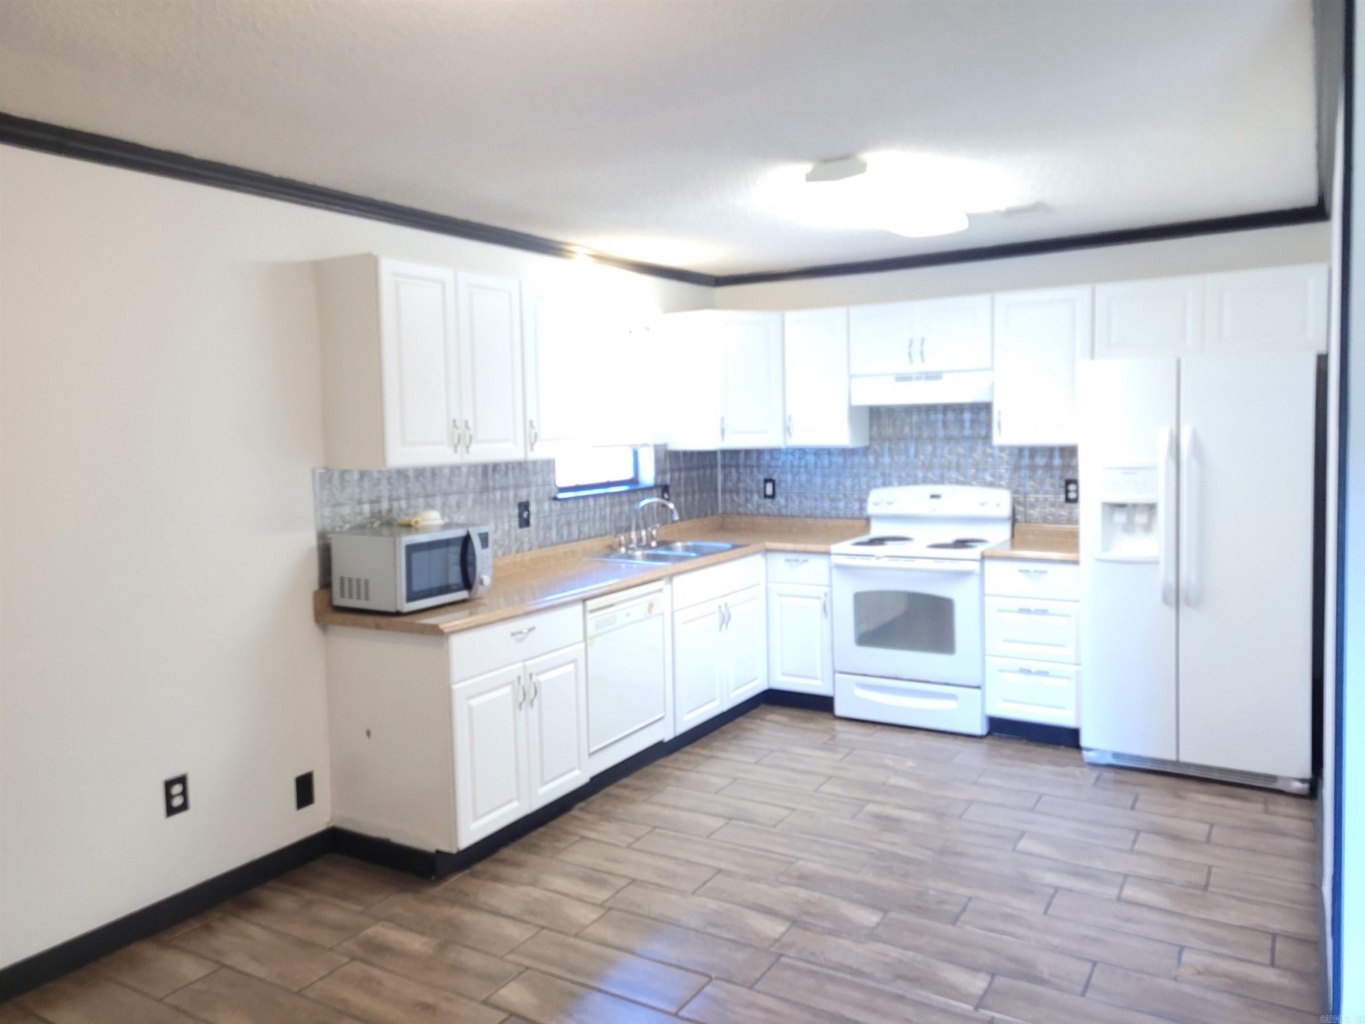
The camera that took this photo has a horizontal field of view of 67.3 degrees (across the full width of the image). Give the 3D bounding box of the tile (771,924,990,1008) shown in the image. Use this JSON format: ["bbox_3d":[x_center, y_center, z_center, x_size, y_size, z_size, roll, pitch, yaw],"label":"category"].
[{"bbox_3d":[0.560,1.293,2.936,0.605,0.010,0.198,2,6,32],"label":"tile"}]

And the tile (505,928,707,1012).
[{"bbox_3d":[-0.222,1.315,2.946,0.605,0.010,0.198,2,6,32],"label":"tile"}]

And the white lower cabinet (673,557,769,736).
[{"bbox_3d":[-0.042,0.617,5.230,0.602,0.780,0.922,2,6,32],"label":"white lower cabinet"}]

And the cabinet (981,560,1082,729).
[{"bbox_3d":[1.792,0.588,5.072,0.437,0.762,0.613,1,5,31],"label":"cabinet"}]

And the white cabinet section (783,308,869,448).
[{"bbox_3d":[0.810,-0.738,5.723,0.376,0.741,0.311,1,5,31],"label":"white cabinet section"}]

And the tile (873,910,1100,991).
[{"bbox_3d":[0.861,1.272,2.978,0.600,0.010,0.200,1,6,31],"label":"tile"}]

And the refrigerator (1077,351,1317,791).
[{"bbox_3d":[2.309,0.219,4.589,0.878,1.777,0.790,1,5,31],"label":"refrigerator"}]

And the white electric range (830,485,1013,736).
[{"bbox_3d":[1.247,0.465,5.267,0.761,1.170,0.650,2,6,32],"label":"white electric range"}]

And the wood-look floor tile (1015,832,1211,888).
[{"bbox_3d":[1.480,1.207,3.553,0.600,0.010,0.200,1,6,31],"label":"wood-look floor tile"}]

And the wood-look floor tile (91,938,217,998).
[{"bbox_3d":[-1.546,1.333,3.004,0.380,0.010,0.200,1,6,31],"label":"wood-look floor tile"}]

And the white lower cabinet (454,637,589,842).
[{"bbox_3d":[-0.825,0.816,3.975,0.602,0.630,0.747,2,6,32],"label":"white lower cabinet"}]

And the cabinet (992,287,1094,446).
[{"bbox_3d":[1.823,-0.717,5.100,0.461,0.737,0.324,1,5,31],"label":"cabinet"}]

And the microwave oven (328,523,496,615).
[{"bbox_3d":[-0.992,0.198,3.831,0.380,0.277,0.465,2,6,32],"label":"microwave oven"}]

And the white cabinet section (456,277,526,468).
[{"bbox_3d":[-0.892,-0.572,4.166,0.318,0.741,0.385,1,5,31],"label":"white cabinet section"}]

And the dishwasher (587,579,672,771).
[{"bbox_3d":[-0.496,0.712,4.664,0.604,0.754,0.614,2,6,32],"label":"dishwasher"}]

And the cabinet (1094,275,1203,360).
[{"bbox_3d":[2.215,-0.884,4.846,0.466,0.383,0.324,1,5,31],"label":"cabinet"}]

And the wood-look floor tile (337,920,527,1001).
[{"bbox_3d":[-0.751,1.326,3.036,0.607,0.010,0.203,1,5,31],"label":"wood-look floor tile"}]

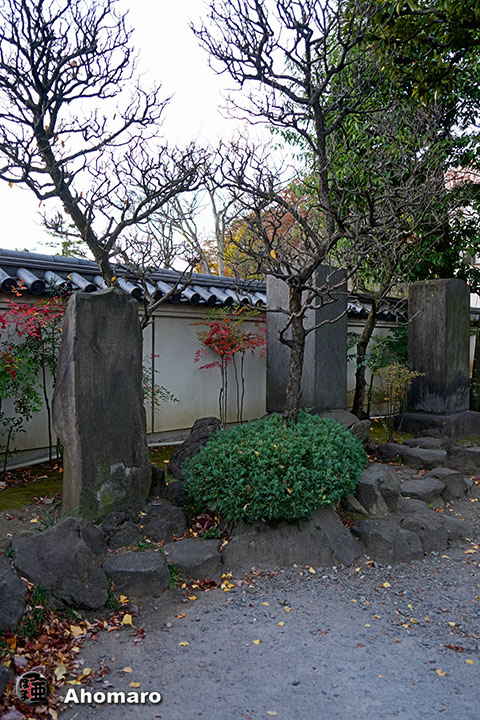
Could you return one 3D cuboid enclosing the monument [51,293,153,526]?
[{"bbox_3d":[-1.012,0.292,4.586,0.320,1.608,0.640,1,1,41],"label":"monument"}]

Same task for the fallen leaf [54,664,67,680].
[{"bbox_3d":[-0.811,1.411,2.800,0.055,0.028,0.085,0,1,-9],"label":"fallen leaf"}]

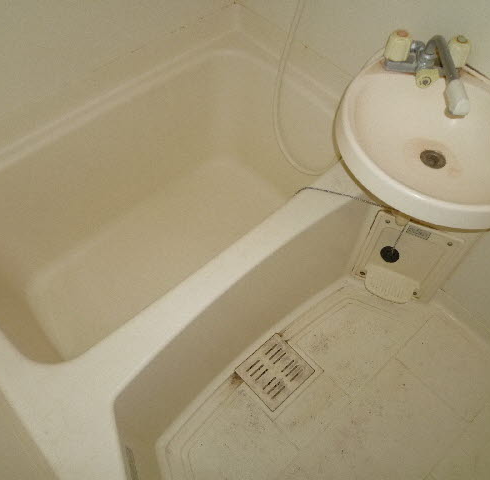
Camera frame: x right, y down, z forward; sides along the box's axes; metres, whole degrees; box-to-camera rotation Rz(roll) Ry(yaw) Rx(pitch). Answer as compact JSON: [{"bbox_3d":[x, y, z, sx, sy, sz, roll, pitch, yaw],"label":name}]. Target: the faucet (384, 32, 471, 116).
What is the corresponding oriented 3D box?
[{"bbox_3d":[0.359,-0.340,0.911,0.163,0.087,0.157,6,55,5],"label":"faucet"}]

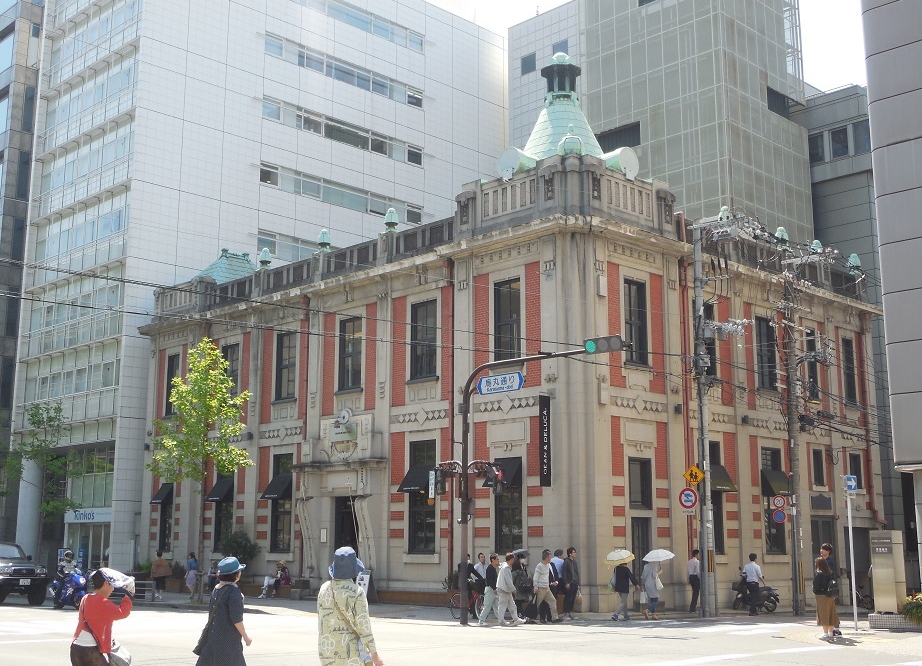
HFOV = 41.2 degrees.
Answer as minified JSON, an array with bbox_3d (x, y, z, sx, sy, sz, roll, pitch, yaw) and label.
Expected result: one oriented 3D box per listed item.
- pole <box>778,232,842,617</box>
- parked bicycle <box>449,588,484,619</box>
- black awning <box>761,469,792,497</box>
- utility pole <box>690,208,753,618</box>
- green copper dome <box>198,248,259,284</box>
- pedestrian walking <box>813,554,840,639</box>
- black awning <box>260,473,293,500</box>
[{"bbox_3d":[9.283,2.339,32.718,0.650,10.238,1.550,10,-14,-43],"label":"pole"},{"bbox_3d":[0.221,6.567,30.194,0.550,1.050,1.700,8,-13,-38],"label":"parked bicycle"},{"bbox_3d":[9.494,4.487,36.606,0.550,0.764,1.250,-10,-15,44],"label":"black awning"},{"bbox_3d":[6.887,2.139,32.541,0.900,10.600,1.900,10,-15,-44],"label":"utility pole"},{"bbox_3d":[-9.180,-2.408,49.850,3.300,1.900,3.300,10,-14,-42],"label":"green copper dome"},{"bbox_3d":[6.764,4.860,22.696,0.420,1.570,0.450,5,-11,-25],"label":"pedestrian walking"},{"bbox_3d":[-6.639,5.512,43.944,0.575,0.864,1.123,10,-15,-44],"label":"black awning"}]

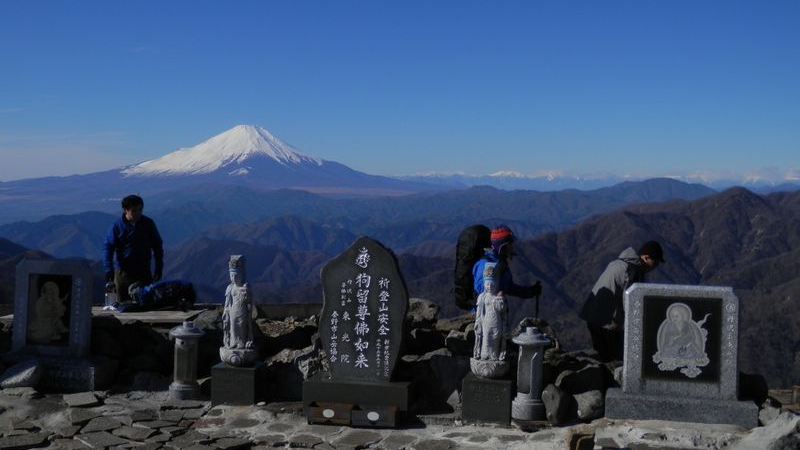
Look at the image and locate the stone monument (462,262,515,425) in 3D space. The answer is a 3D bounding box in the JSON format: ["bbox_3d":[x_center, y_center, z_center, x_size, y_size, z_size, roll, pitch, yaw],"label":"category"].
[{"bbox_3d":[0.515,0.657,5.198,0.262,0.860,0.270,2,3,10],"label":"stone monument"}]

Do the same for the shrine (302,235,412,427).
[{"bbox_3d":[-0.215,0.559,5.338,0.565,1.010,0.380,2,3,7],"label":"shrine"}]

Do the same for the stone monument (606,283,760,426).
[{"bbox_3d":[1.595,0.728,5.259,0.820,0.760,0.290,2,3,9],"label":"stone monument"}]

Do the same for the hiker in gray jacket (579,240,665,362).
[{"bbox_3d":[2.043,0.952,8.639,0.720,1.580,0.520,2,3,10],"label":"hiker in gray jacket"}]

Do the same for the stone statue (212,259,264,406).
[{"bbox_3d":[-0.946,0.616,5.471,0.255,0.850,0.260,1,3,2],"label":"stone statue"}]

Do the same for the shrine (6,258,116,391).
[{"bbox_3d":[-2.120,0.611,5.776,0.530,0.780,0.330,1,3,0],"label":"shrine"}]

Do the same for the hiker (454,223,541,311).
[{"bbox_3d":[0.909,0.869,8.842,0.800,1.730,0.520,1,3,0],"label":"hiker"}]

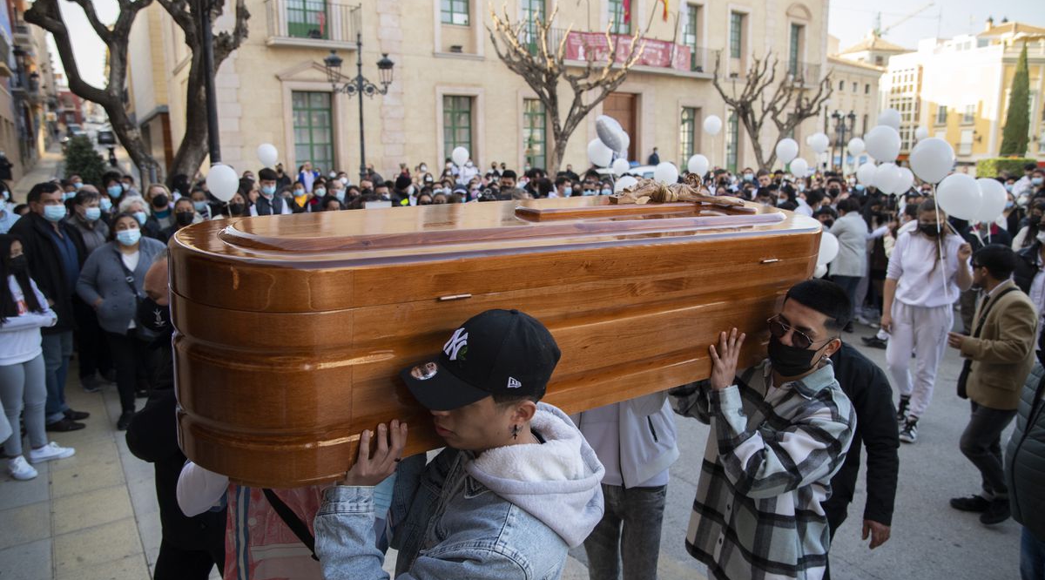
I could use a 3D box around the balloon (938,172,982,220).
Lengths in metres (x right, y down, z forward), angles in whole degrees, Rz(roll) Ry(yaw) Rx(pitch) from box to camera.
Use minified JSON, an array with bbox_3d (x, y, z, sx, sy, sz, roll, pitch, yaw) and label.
[{"bbox_3d":[2.781,-0.600,4.427,0.285,0.315,0.285,-17,9,3],"label":"balloon"}]

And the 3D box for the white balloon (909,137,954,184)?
[{"bbox_3d":[2.651,-0.835,4.500,0.283,0.305,0.283,-1,10,0],"label":"white balloon"}]

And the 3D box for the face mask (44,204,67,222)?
[{"bbox_3d":[-3.250,-0.534,4.850,0.080,0.115,0.150,4,11,28],"label":"face mask"}]

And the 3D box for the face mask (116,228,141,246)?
[{"bbox_3d":[-2.656,-0.355,4.700,0.150,0.115,0.080,-9,13,-39],"label":"face mask"}]

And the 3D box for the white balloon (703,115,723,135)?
[{"bbox_3d":[2.790,-2.410,10.200,0.275,0.295,0.275,-1,10,0],"label":"white balloon"}]

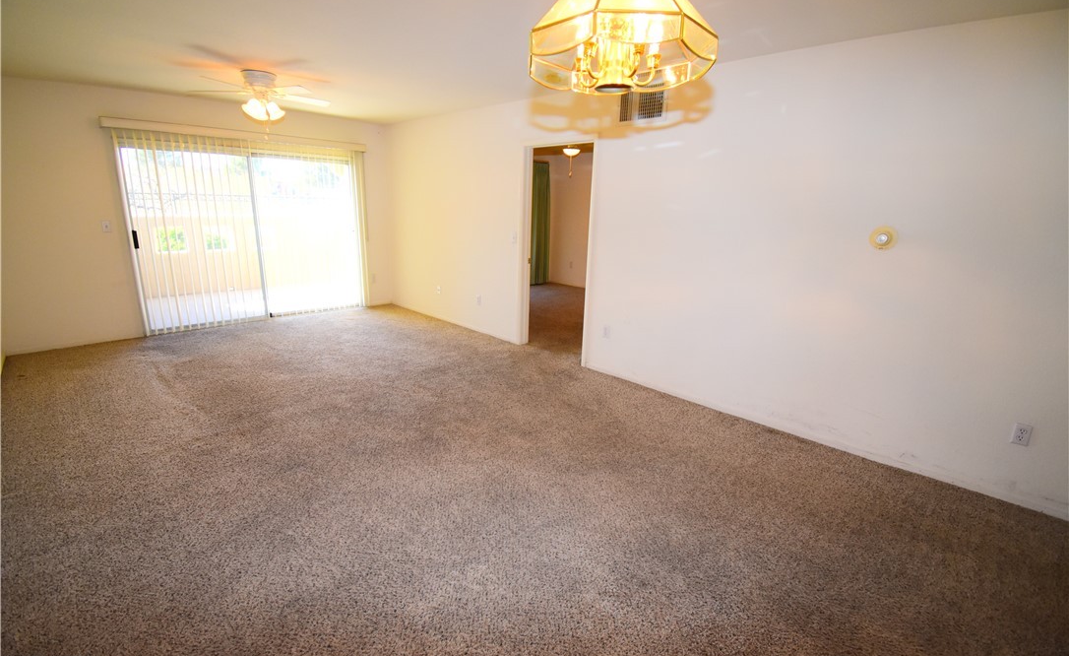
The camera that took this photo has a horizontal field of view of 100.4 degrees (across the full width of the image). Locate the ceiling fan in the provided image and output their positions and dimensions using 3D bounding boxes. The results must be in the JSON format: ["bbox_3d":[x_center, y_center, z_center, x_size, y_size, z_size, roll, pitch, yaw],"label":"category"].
[{"bbox_3d":[-2.224,-1.878,3.639,1.080,0.380,1.080,8,16,20],"label":"ceiling fan"}]

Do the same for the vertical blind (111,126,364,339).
[{"bbox_3d":[-3.268,-1.095,5.357,0.120,2.040,2.430,16,20,41],"label":"vertical blind"}]

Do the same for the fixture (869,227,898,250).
[{"bbox_3d":[1.984,-0.511,2.536,0.130,0.135,0.060,16,20,41],"label":"fixture"}]

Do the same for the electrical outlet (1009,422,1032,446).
[{"bbox_3d":[2.535,0.557,2.318,0.071,0.115,0.010,16,20,41],"label":"electrical outlet"}]

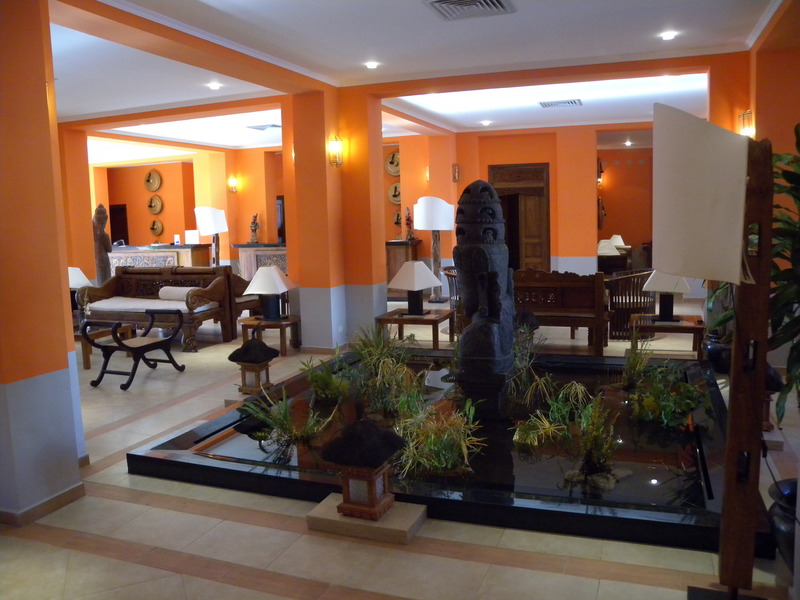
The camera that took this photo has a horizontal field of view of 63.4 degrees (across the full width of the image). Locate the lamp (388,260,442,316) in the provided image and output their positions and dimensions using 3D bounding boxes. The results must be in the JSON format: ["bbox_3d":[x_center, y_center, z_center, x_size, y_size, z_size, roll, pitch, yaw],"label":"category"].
[{"bbox_3d":[0.184,-0.158,8.350,0.543,0.659,0.543,-7,9,-35],"label":"lamp"}]

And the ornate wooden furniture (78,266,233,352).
[{"bbox_3d":[-3.338,0.088,8.859,1.998,1.040,0.805,1,7,21],"label":"ornate wooden furniture"}]

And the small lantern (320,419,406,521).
[{"bbox_3d":[-0.189,0.865,3.445,0.348,0.505,0.348,1,8,20],"label":"small lantern"}]

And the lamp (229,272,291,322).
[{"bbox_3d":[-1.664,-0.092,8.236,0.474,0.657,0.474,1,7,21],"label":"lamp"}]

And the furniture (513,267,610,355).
[{"bbox_3d":[1.617,0.095,7.683,1.672,0.999,0.795,1,7,21],"label":"furniture"}]

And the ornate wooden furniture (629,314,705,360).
[{"bbox_3d":[2.964,0.432,7.231,0.761,0.386,0.769,1,8,20],"label":"ornate wooden furniture"}]

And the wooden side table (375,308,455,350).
[{"bbox_3d":[0.214,0.385,8.100,0.780,0.420,0.820,1,8,22],"label":"wooden side table"}]

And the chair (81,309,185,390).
[{"bbox_3d":[-2.772,0.500,6.817,0.520,0.683,0.999,1,7,21],"label":"chair"}]

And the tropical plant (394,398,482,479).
[{"bbox_3d":[0.285,0.840,3.979,0.486,0.381,0.470,1,8,20],"label":"tropical plant"}]

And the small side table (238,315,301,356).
[{"bbox_3d":[-1.601,0.454,8.009,0.770,0.410,0.770,1,8,20],"label":"small side table"}]

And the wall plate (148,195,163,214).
[{"bbox_3d":[-6.467,-2.512,17.144,0.490,0.500,0.070,1,8,20],"label":"wall plate"}]

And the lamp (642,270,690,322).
[{"bbox_3d":[2.930,-0.100,7.115,0.474,0.657,0.474,1,7,21],"label":"lamp"}]

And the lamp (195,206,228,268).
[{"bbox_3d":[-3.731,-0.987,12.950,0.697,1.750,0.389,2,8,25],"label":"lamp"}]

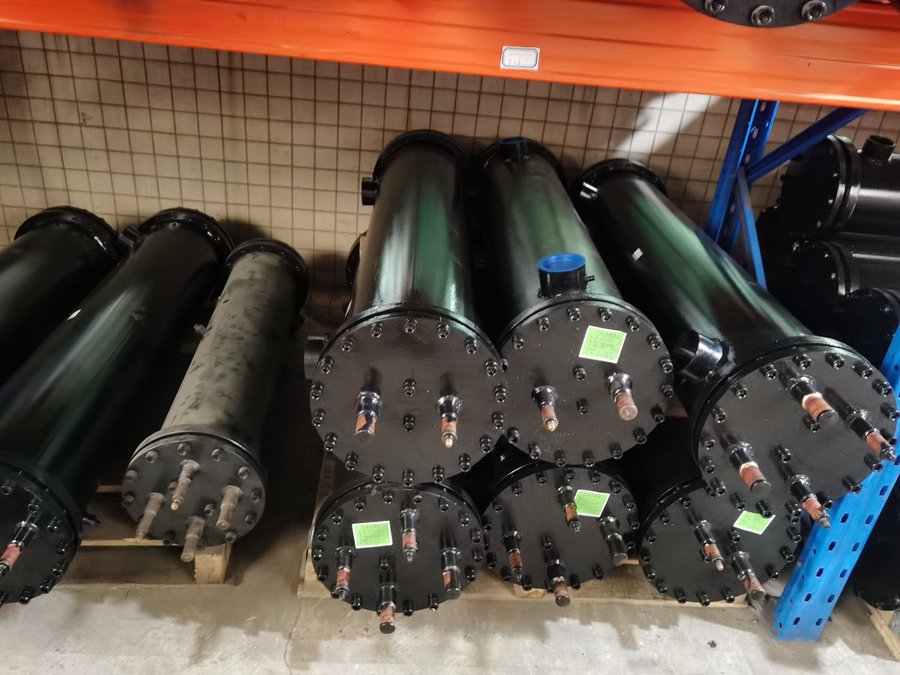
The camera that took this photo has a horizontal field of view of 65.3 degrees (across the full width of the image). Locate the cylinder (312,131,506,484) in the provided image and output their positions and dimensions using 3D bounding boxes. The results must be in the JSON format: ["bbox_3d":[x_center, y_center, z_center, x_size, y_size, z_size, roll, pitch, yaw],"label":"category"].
[{"bbox_3d":[-0.088,-0.171,1.700,0.363,0.338,1.438,4,28,-4],"label":"cylinder"}]

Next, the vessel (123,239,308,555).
[{"bbox_3d":[-0.566,0.086,1.868,0.285,0.285,1.179,2,29,-7],"label":"vessel"}]

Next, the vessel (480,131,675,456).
[{"bbox_3d":[0.237,-0.186,1.770,0.334,0.364,1.365,5,28,-3],"label":"vessel"}]

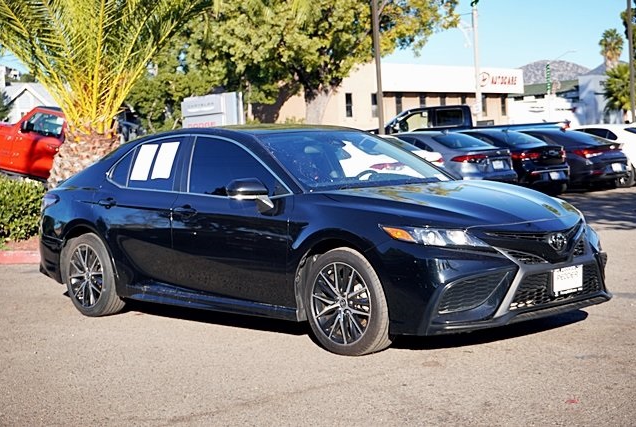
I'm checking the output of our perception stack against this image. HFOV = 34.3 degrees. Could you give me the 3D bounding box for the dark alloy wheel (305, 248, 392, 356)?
[{"bbox_3d":[0.211,0.529,6.288,0.230,0.670,0.670,-6,5,-43],"label":"dark alloy wheel"}]

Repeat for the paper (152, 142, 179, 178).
[{"bbox_3d":[-1.134,-0.393,7.689,0.222,0.285,0.008,1,-20,45],"label":"paper"}]

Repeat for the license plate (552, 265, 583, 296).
[{"bbox_3d":[1.488,0.396,6.117,0.310,0.160,0.020,-6,5,-44],"label":"license plate"}]

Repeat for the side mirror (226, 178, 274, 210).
[{"bbox_3d":[-0.429,-0.121,6.639,0.235,0.200,0.210,-6,5,-44],"label":"side mirror"}]

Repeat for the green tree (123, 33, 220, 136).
[{"bbox_3d":[-5.171,-3.657,35.823,4.300,5.700,4.300,-3,4,-8],"label":"green tree"}]

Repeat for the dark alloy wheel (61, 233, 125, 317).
[{"bbox_3d":[-1.770,0.482,8.301,0.230,0.670,0.670,-6,5,-44],"label":"dark alloy wheel"}]

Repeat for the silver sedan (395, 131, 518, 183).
[{"bbox_3d":[1.730,-0.868,20.591,4.630,1.435,1.780,1,5,43],"label":"silver sedan"}]

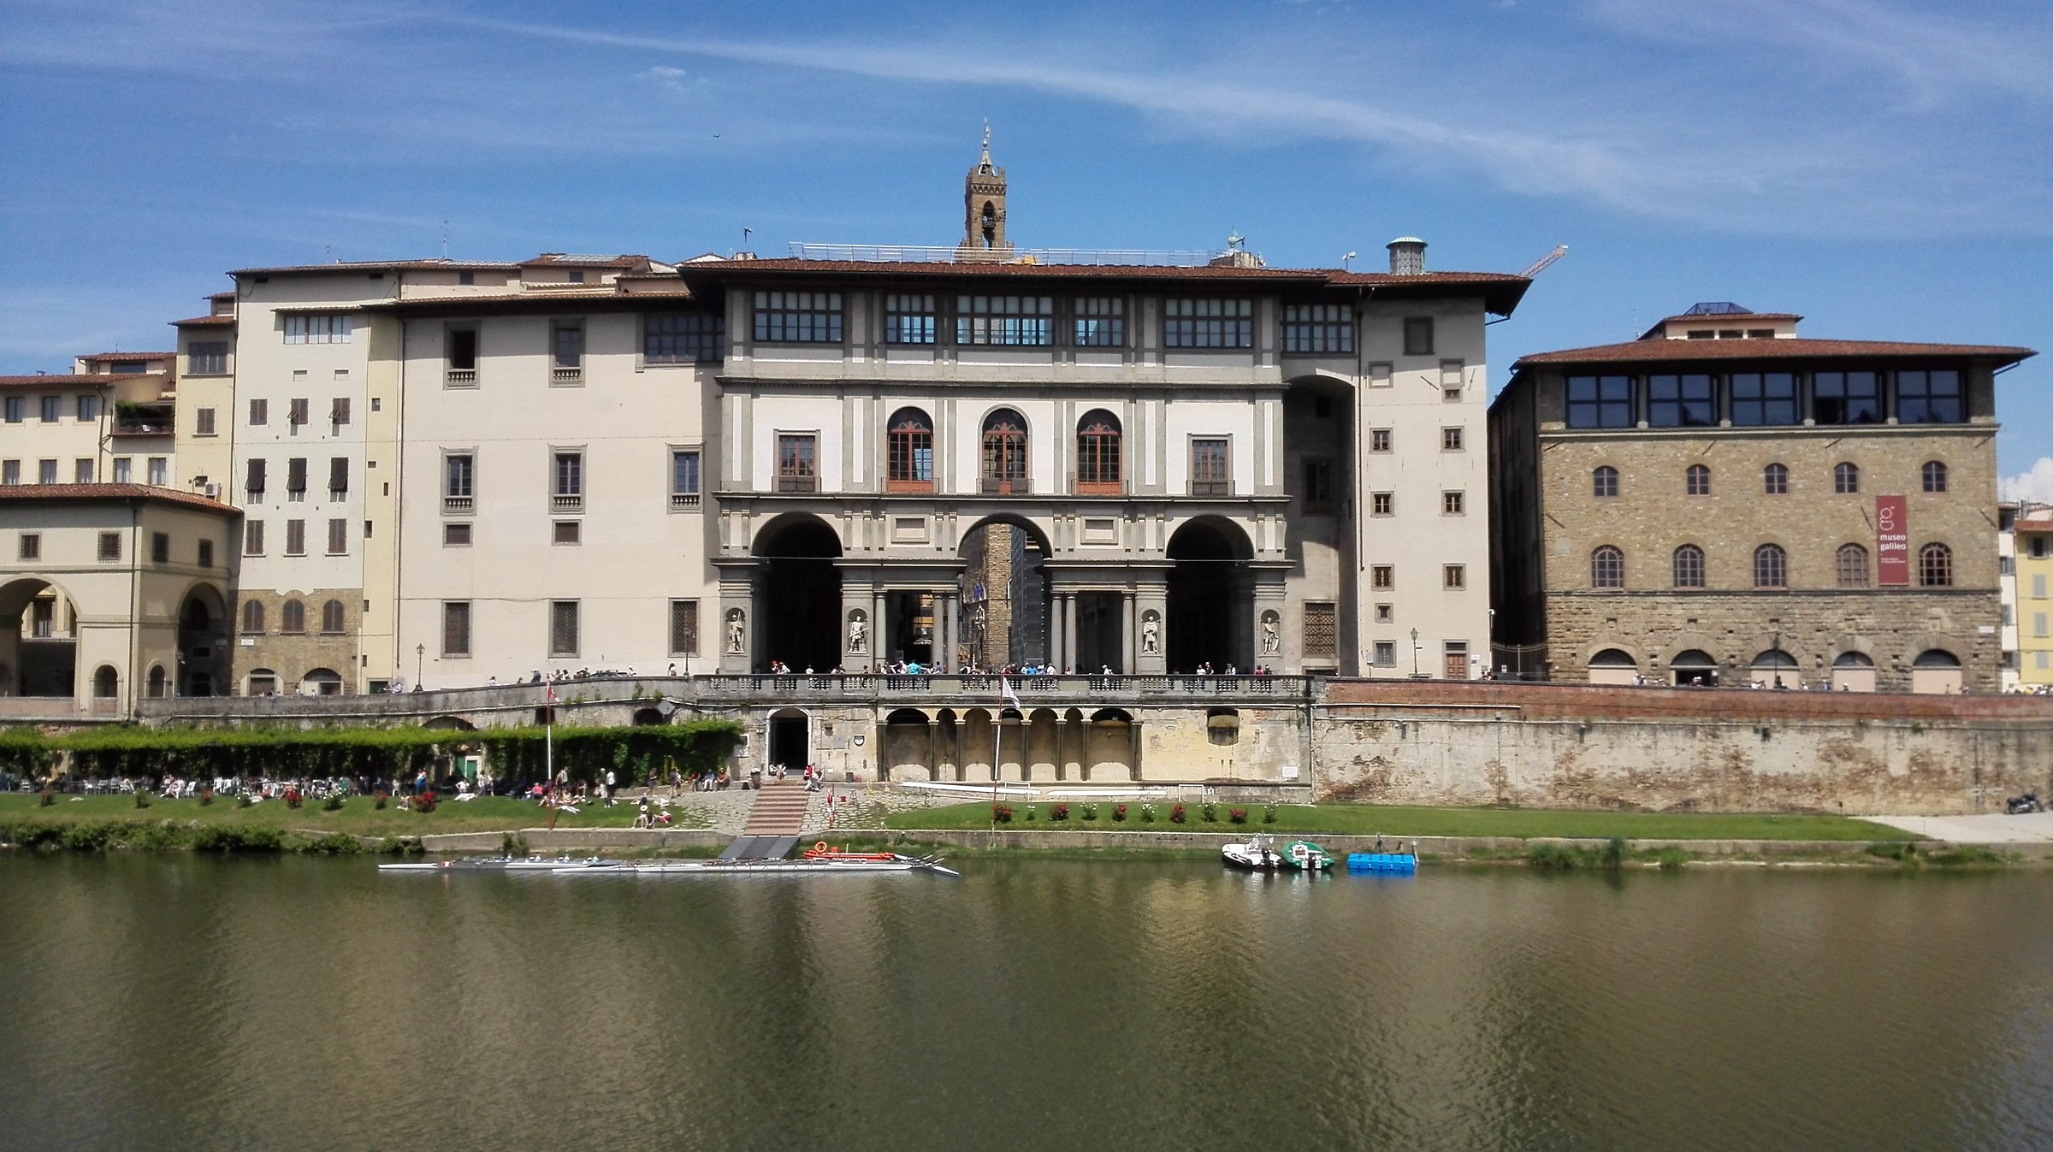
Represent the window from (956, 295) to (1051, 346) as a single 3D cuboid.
[{"bbox_3d":[-1.407,-16.032,95.429,5.928,3.162,0.400,0,-3,-4],"label":"window"}]

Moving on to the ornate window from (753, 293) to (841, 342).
[{"bbox_3d":[-15.372,-17.351,102.244,6.071,3.470,0.400,0,-3,-4],"label":"ornate window"}]

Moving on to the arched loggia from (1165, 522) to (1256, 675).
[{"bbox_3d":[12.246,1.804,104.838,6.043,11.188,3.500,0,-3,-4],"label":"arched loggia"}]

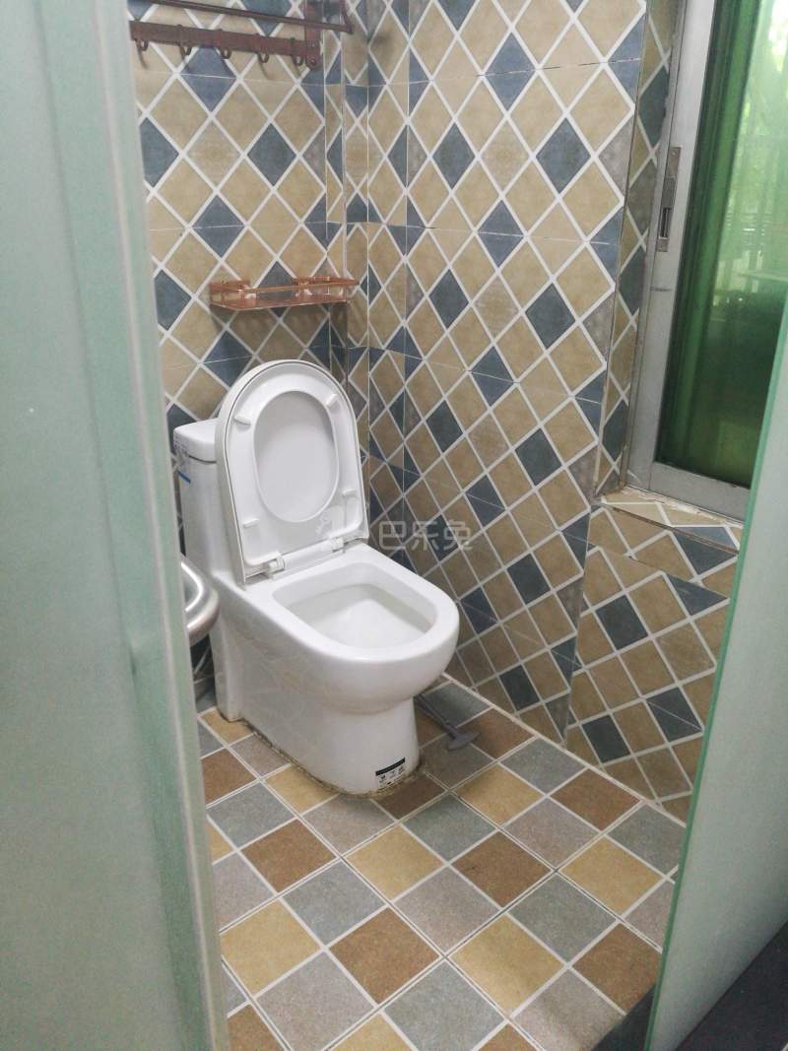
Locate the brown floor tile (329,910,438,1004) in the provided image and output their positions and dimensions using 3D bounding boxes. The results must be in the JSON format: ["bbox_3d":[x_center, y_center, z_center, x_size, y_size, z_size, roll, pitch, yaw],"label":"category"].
[{"bbox_3d":[-0.016,0.752,1.439,0.139,0.010,0.138,-18,29,-37],"label":"brown floor tile"}]

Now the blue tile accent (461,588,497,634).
[{"bbox_3d":[0.218,0.218,2.067,0.012,0.132,0.132,-18,29,-36],"label":"blue tile accent"}]

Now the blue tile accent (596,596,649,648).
[{"bbox_3d":[0.481,0.205,1.726,0.010,0.130,0.130,-18,29,-37],"label":"blue tile accent"}]

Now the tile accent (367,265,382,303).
[{"bbox_3d":[-0.045,-0.605,2.065,0.012,0.103,0.052,-18,29,-36],"label":"tile accent"}]

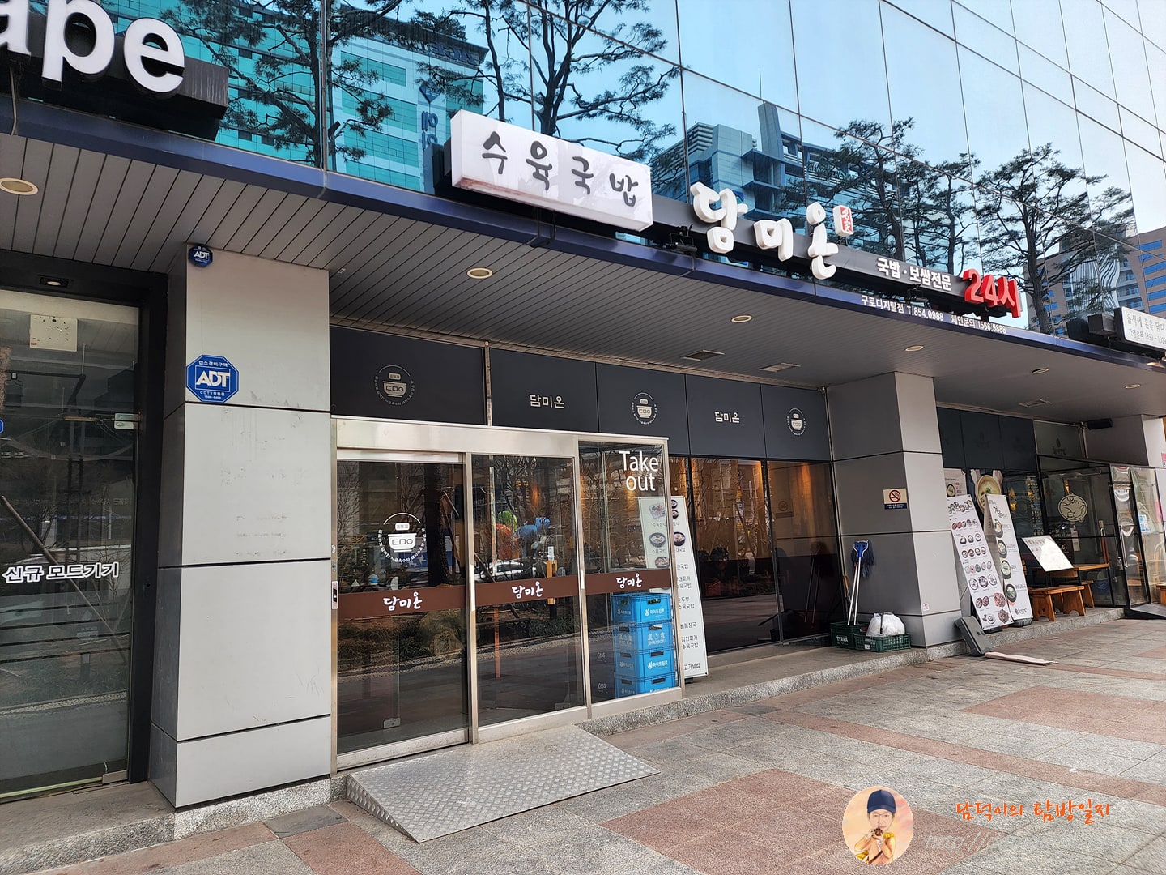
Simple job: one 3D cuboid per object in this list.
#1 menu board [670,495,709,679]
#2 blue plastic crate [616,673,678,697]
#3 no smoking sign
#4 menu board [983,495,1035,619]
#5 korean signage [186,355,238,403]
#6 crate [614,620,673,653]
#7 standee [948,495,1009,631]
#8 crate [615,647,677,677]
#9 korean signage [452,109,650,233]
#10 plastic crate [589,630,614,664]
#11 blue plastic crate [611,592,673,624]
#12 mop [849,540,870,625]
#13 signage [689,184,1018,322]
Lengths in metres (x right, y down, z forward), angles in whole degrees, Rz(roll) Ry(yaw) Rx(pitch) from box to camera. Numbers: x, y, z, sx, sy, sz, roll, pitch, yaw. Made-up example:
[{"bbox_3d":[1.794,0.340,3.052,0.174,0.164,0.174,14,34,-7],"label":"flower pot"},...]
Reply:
[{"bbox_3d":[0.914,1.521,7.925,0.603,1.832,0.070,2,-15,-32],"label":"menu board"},{"bbox_3d":[0.577,2.273,7.073,0.414,0.239,0.356,3,-10,-36],"label":"blue plastic crate"},{"bbox_3d":[3.985,0.788,9.900,0.012,0.263,0.315,3,-10,-38],"label":"no smoking sign"},{"bbox_3d":[6.115,1.757,11.283,0.610,1.860,0.380,3,-9,-35],"label":"menu board"},{"bbox_3d":[-2.332,-0.369,4.890,0.305,0.306,0.012,3,-10,-38],"label":"korean signage"},{"bbox_3d":[0.550,1.826,7.195,0.410,0.240,0.380,3,-9,-36],"label":"crate"},{"bbox_3d":[5.482,1.717,10.759,0.620,1.860,0.400,2,-9,-30],"label":"standee"},{"bbox_3d":[0.566,2.043,7.104,0.414,0.239,0.356,3,-10,-36],"label":"crate"},{"bbox_3d":[-0.153,-1.716,5.082,1.475,0.440,0.150,3,-9,-35],"label":"korean signage"},{"bbox_3d":[0.311,1.999,7.433,0.410,0.290,0.350,3,-9,-35],"label":"plastic crate"},{"bbox_3d":[0.539,1.596,7.226,0.410,0.240,0.380,3,-9,-36],"label":"blue plastic crate"},{"bbox_3d":[3.458,1.887,9.751,0.150,1.190,0.260,19,-18,-31],"label":"mop"},{"bbox_3d":[2.677,-1.611,7.040,4.670,0.696,0.150,3,-9,-34],"label":"signage"}]

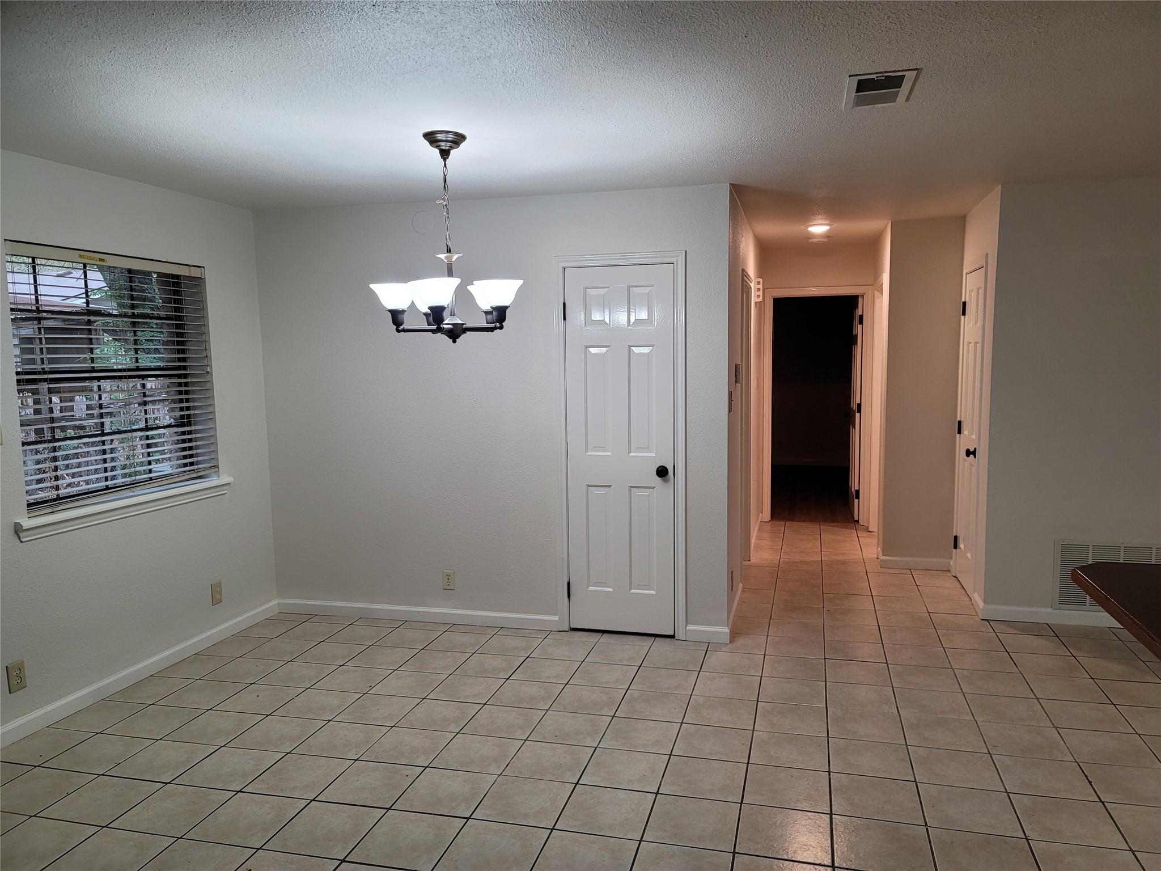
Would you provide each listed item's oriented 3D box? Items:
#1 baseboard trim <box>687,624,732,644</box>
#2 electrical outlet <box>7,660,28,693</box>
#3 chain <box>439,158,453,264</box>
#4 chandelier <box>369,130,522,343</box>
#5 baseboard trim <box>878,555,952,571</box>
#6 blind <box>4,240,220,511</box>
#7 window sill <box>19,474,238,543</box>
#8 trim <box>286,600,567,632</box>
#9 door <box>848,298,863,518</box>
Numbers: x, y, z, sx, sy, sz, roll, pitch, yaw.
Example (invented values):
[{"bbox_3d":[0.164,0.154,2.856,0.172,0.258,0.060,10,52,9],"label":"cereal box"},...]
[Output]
[{"bbox_3d":[0.698,1.086,4.576,0.234,0.084,0.014,0,6,15],"label":"baseboard trim"},{"bbox_3d":[-2.380,1.013,3.539,0.008,0.121,0.079,0,6,15],"label":"electrical outlet"},{"bbox_3d":[-0.532,-0.894,3.343,0.040,0.420,0.040,-2,6,-8],"label":"chain"},{"bbox_3d":[-0.540,-0.780,3.353,0.615,0.815,0.615,-2,6,-8],"label":"chandelier"},{"bbox_3d":[2.388,0.915,5.987,0.466,0.083,0.014,0,6,15],"label":"baseboard trim"},{"bbox_3d":[-2.251,-0.285,4.120,0.055,1.165,1.200,0,6,15],"label":"blind"},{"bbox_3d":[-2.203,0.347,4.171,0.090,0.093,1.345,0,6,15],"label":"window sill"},{"bbox_3d":[-1.008,1.076,5.040,1.835,0.083,0.014,0,6,15],"label":"trim"},{"bbox_3d":[2.599,-0.265,7.904,0.036,2.030,0.762,0,6,15],"label":"door"}]

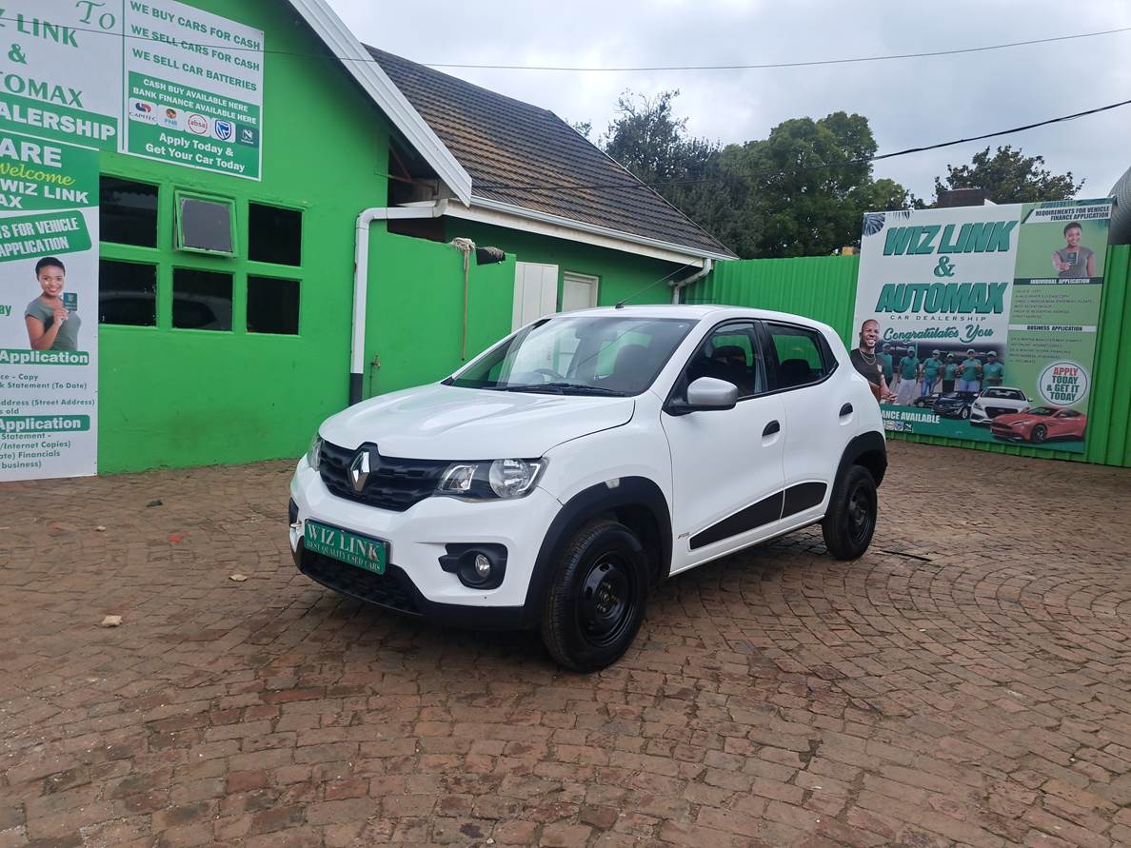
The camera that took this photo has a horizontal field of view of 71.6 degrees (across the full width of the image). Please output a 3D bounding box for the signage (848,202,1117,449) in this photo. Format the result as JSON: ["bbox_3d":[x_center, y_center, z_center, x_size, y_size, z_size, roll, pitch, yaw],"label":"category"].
[{"bbox_3d":[5.396,-1.349,10.603,3.034,3.110,0.050,8,7,42],"label":"signage"}]

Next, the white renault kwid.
[{"bbox_3d":[0.403,0.080,4.290,1.630,1.470,3.680,7,7,41],"label":"white renault kwid"}]

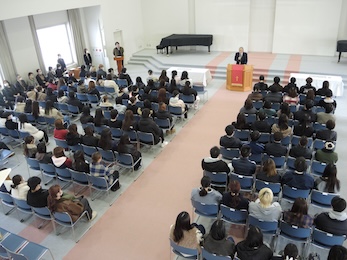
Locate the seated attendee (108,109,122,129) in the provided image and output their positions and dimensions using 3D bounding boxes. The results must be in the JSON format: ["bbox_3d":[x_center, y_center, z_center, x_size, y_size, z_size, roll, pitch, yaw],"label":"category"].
[{"bbox_3d":[-1.527,-0.129,8.376,0.490,1.270,0.740,9,30,23],"label":"seated attendee"}]

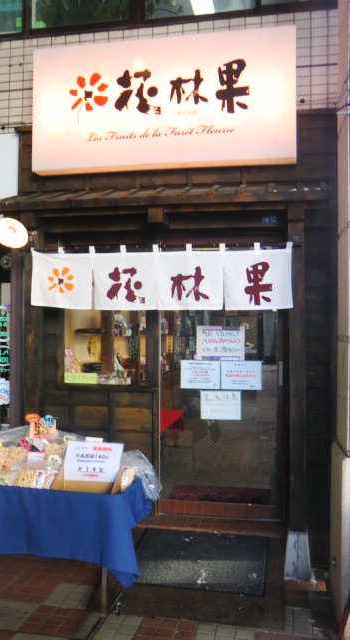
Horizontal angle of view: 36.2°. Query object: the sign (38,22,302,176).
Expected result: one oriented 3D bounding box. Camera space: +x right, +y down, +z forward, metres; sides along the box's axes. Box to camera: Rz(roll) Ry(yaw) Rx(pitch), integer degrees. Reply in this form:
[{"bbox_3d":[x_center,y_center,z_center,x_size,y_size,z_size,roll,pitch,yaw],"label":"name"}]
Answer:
[{"bbox_3d":[-0.095,-1.454,3.636,1.788,0.847,0.130,0,-1,10],"label":"sign"}]

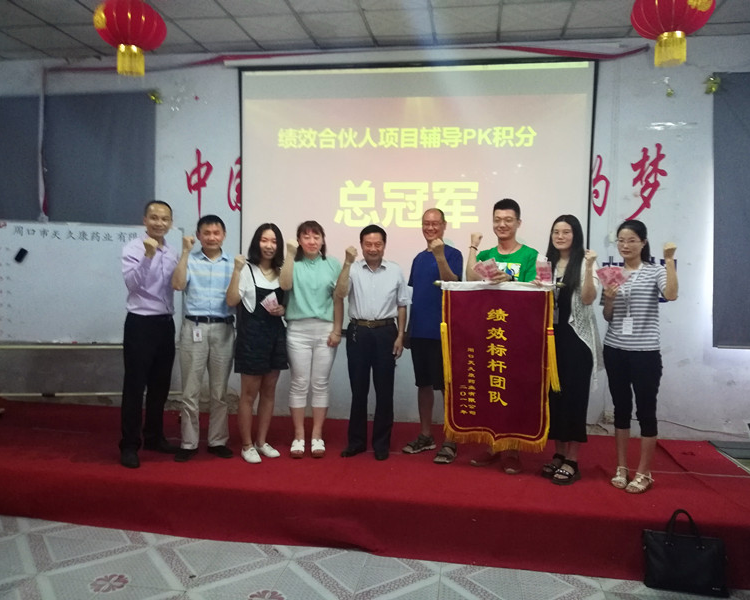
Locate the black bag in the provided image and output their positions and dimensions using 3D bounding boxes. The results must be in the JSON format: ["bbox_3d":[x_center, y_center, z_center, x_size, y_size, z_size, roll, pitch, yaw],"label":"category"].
[{"bbox_3d":[1.635,1.300,3.154,0.391,0.407,0.100,2,3,17],"label":"black bag"}]

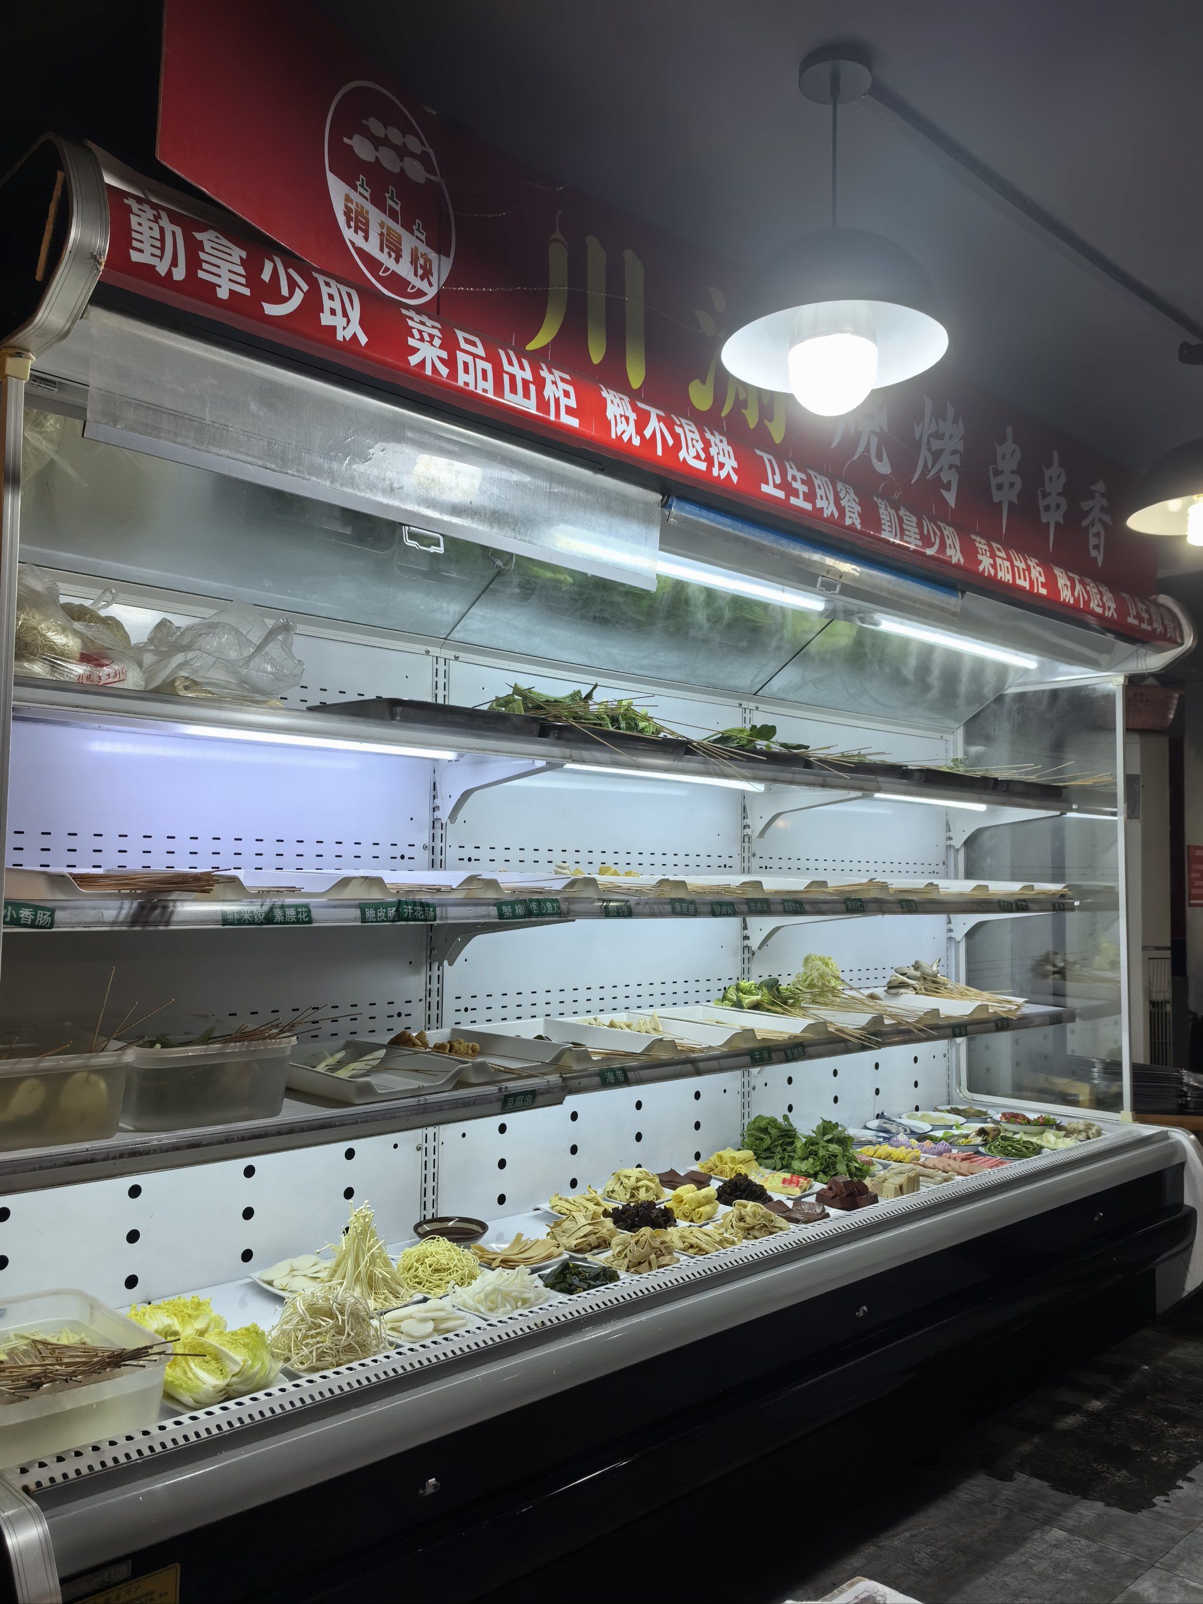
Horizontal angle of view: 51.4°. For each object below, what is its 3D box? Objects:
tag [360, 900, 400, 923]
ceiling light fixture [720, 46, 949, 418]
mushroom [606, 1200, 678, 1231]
[{"bbox_3d":[-0.336,0.167,1.895,0.071,0.031,0.005,4,-14,-45],"label":"tag"},{"bbox_3d":[0.362,-0.883,1.947,0.345,0.555,0.345,1,-4,0],"label":"ceiling light fixture"},{"bbox_3d":[0.076,0.803,2.443,0.132,0.050,0.130,4,-5,-45],"label":"mushroom"}]

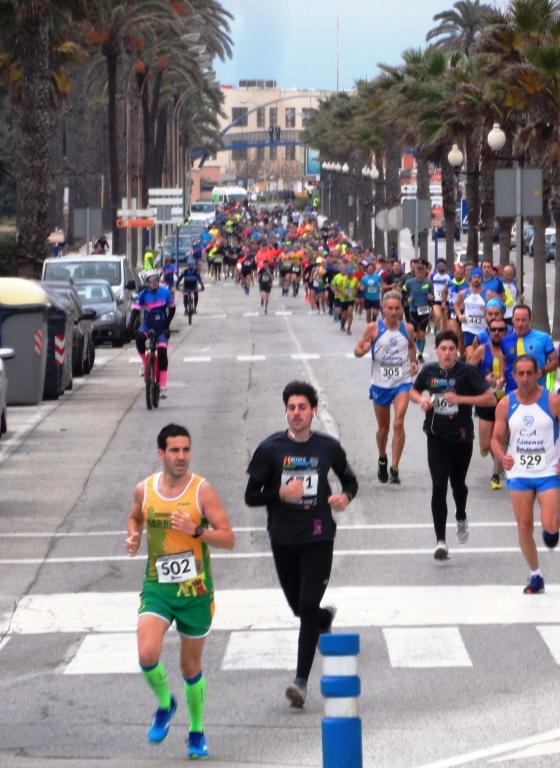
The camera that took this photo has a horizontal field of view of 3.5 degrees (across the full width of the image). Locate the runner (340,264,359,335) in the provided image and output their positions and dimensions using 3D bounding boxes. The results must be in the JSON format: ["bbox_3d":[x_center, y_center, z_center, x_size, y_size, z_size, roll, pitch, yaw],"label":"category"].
[{"bbox_3d":[1.662,-1.999,218.000,0.480,1.640,0.600,0,1,0],"label":"runner"}]

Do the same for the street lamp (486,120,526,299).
[{"bbox_3d":[5.367,-3.842,214.000,0.900,4.650,0.420,0,1,0],"label":"street lamp"}]

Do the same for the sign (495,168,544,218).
[{"bbox_3d":[4.475,-3.577,169.500,0.900,0.900,0.080,0,1,0],"label":"sign"}]

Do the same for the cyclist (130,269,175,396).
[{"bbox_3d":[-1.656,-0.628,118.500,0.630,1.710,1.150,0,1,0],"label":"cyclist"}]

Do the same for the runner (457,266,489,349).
[{"bbox_3d":[2.621,-0.694,122.000,0.550,1.740,0.600,0,1,0],"label":"runner"}]

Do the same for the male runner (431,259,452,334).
[{"bbox_3d":[3.167,-1.598,177.500,0.520,1.700,0.600,0,1,0],"label":"male runner"}]

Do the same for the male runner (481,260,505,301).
[{"bbox_3d":[3.501,-1.201,152.000,0.530,1.730,0.550,0,1,0],"label":"male runner"}]

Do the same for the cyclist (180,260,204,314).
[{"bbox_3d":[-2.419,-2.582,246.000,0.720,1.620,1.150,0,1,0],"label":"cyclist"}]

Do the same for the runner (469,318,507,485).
[{"bbox_3d":[1.997,0.195,86.300,0.500,1.650,0.650,0,1,-1],"label":"runner"}]

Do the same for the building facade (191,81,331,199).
[{"bbox_3d":[-1.038,-29.480,1105.000,18.500,14.000,8.000,0,1,0],"label":"building facade"}]

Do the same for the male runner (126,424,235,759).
[{"bbox_3d":[-0.491,1.025,44.700,0.540,1.640,0.600,0,1,3],"label":"male runner"}]

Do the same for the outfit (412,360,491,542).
[{"bbox_3d":[1.266,0.497,66.600,0.560,1.330,0.520,0,1,0],"label":"outfit"}]

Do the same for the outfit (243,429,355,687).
[{"bbox_3d":[0.111,0.894,46.900,0.580,1.300,0.650,0,1,0],"label":"outfit"}]

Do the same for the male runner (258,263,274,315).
[{"bbox_3d":[-0.436,-3.045,288.000,0.520,1.660,0.650,0,1,0],"label":"male runner"}]

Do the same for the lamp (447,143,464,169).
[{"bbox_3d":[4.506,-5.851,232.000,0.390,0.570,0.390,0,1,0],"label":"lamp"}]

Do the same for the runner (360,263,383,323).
[{"bbox_3d":[2.226,-2.068,219.000,0.580,1.680,0.650,0,1,0],"label":"runner"}]

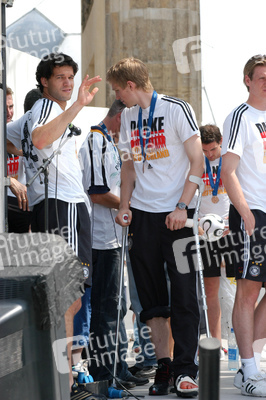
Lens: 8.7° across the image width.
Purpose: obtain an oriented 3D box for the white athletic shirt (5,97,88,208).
[{"bbox_3d":[-0.474,-0.249,9.550,0.320,0.610,0.500,1,-3,-21],"label":"white athletic shirt"}]

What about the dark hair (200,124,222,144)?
[{"bbox_3d":[0.588,-0.483,13.050,0.175,0.170,0.200,0,16,14],"label":"dark hair"}]

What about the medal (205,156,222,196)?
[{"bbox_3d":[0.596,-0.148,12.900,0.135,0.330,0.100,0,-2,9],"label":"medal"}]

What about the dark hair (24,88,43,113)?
[{"bbox_3d":[-0.592,-0.604,10.800,0.170,0.190,0.200,0,-2,14],"label":"dark hair"}]

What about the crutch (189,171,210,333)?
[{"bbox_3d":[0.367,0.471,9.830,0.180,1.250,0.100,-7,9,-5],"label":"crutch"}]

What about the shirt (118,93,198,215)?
[{"bbox_3d":[0.150,-0.263,9.850,0.480,0.660,0.290,-1,-3,25],"label":"shirt"}]

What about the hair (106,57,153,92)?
[{"bbox_3d":[-0.021,-0.695,9.850,0.235,0.210,0.185,-18,3,-14],"label":"hair"}]

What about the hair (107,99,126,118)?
[{"bbox_3d":[-0.082,-0.559,10.600,0.200,0.170,0.165,23,-9,-16],"label":"hair"}]

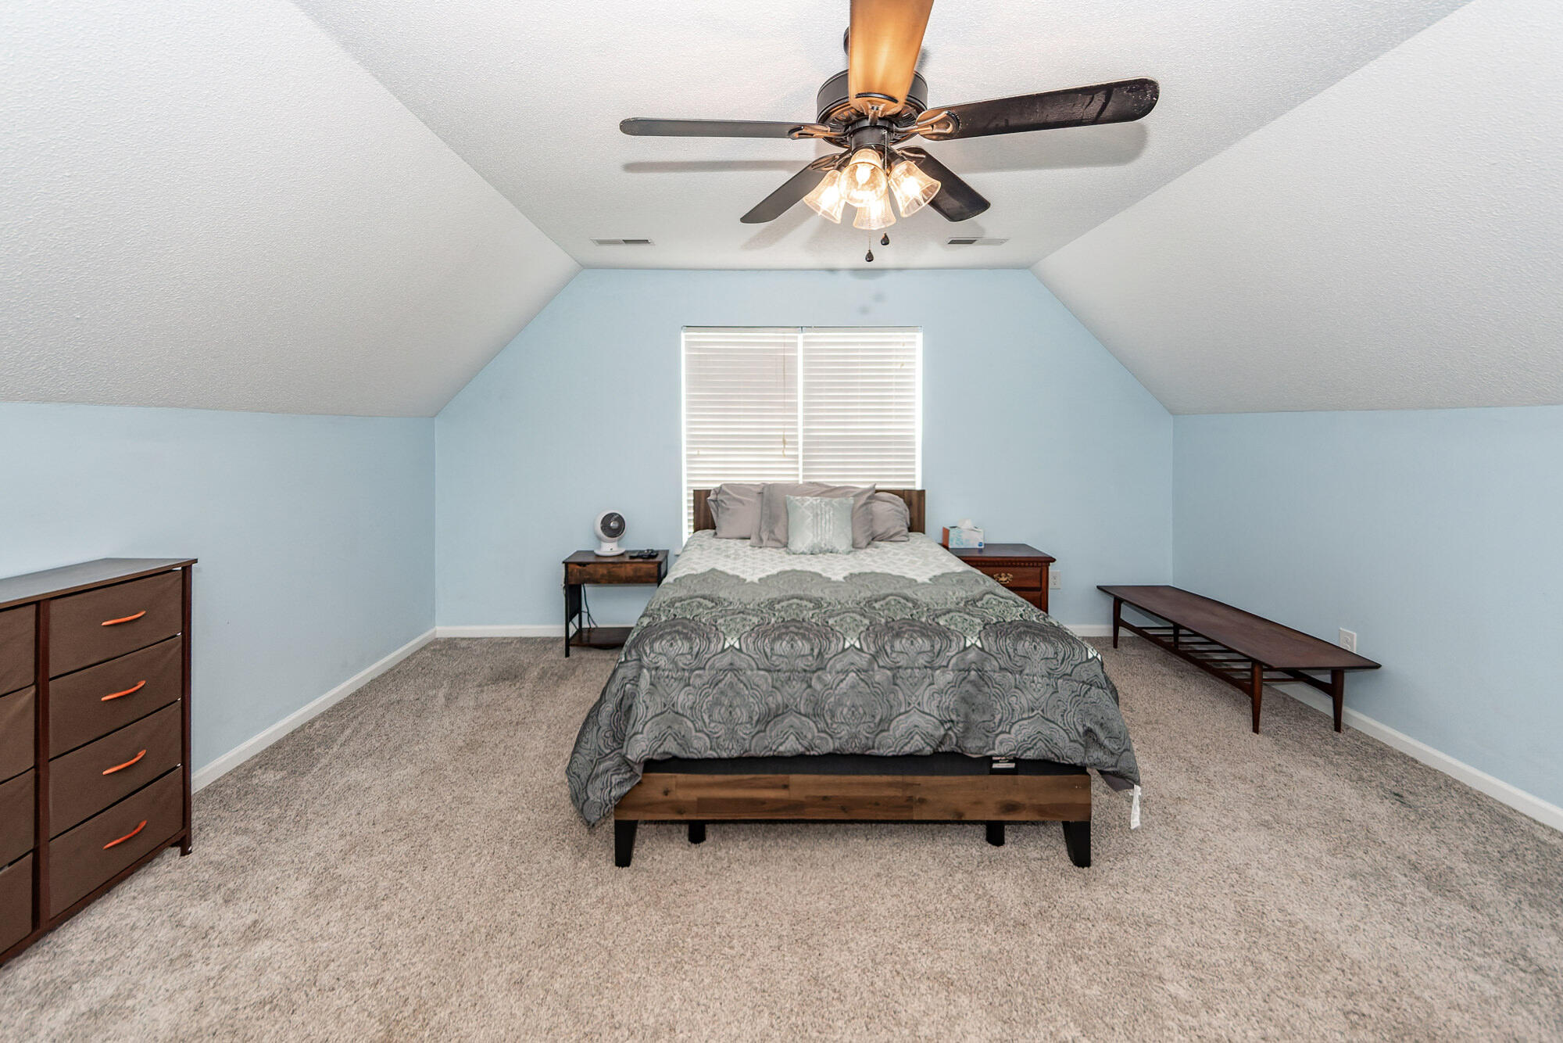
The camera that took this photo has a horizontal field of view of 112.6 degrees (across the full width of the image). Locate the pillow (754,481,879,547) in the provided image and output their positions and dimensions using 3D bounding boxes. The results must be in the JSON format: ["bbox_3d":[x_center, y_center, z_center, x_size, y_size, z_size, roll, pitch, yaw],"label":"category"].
[{"bbox_3d":[0.220,-0.044,3.430,0.793,0.433,0.206,0,-7,-1],"label":"pillow"}]

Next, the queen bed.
[{"bbox_3d":[0.237,0.484,2.750,1.854,1.123,2.081,0,8,-1],"label":"queen bed"}]

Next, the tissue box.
[{"bbox_3d":[1.288,0.113,3.682,0.242,0.118,0.129,0,8,-1],"label":"tissue box"}]

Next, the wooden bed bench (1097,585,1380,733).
[{"bbox_3d":[2.570,0.768,3.121,0.546,0.381,1.298,0,8,-1],"label":"wooden bed bench"}]

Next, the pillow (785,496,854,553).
[{"bbox_3d":[0.239,0.018,3.244,0.433,0.391,0.154,0,-12,-1],"label":"pillow"}]

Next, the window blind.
[{"bbox_3d":[0.147,-0.625,3.790,1.689,1.524,0.082,0,8,-1],"label":"window blind"}]

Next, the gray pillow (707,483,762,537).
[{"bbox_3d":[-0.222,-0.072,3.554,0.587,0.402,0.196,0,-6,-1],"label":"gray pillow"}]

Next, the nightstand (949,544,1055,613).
[{"bbox_3d":[1.406,0.546,3.512,0.639,0.687,0.474,0,8,-1],"label":"nightstand"}]

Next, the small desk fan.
[{"bbox_3d":[-1.205,0.086,3.677,0.211,0.293,0.206,-4,9,-25],"label":"small desk fan"}]

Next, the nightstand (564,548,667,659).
[{"bbox_3d":[-1.151,0.562,3.626,0.628,0.618,0.371,0,8,-1],"label":"nightstand"}]

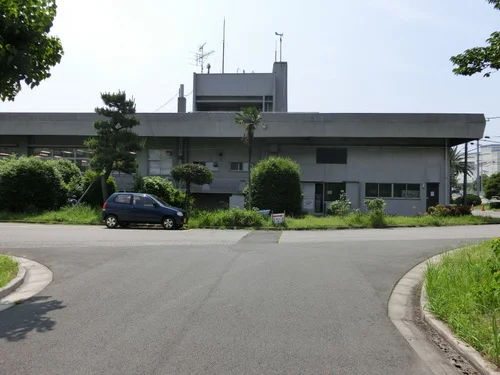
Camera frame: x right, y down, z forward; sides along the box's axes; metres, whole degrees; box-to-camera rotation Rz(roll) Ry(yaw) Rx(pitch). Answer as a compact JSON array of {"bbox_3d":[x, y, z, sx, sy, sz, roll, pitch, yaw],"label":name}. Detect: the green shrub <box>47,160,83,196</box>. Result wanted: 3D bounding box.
[{"bbox_3d":[-10.413,-0.044,23.187,2.200,3.015,2.100,1,0,6],"label":"green shrub"}]

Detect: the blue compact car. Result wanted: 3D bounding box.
[{"bbox_3d":[-4.130,0.935,17.250,3.395,1.450,1.475,1,0,7],"label":"blue compact car"}]

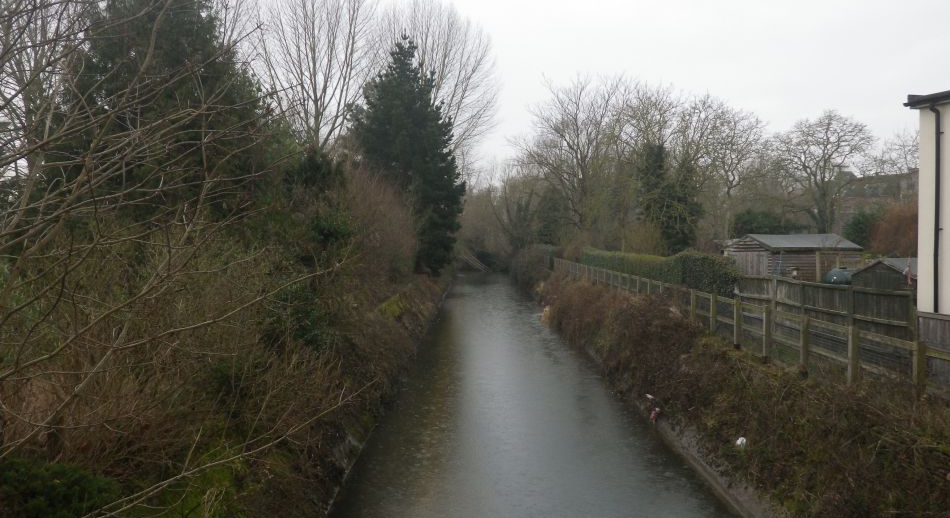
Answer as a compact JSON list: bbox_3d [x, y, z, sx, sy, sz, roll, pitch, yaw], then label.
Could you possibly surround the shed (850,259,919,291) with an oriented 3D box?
[{"bbox_3d":[13.900,1.060,23.100,2.300,2.050,1.900,-1,2,-34],"label":"shed"}]

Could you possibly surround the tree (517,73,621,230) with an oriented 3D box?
[{"bbox_3d":[8.500,-7.600,62.000,9.500,16.800,9.000,0,2,0],"label":"tree"}]

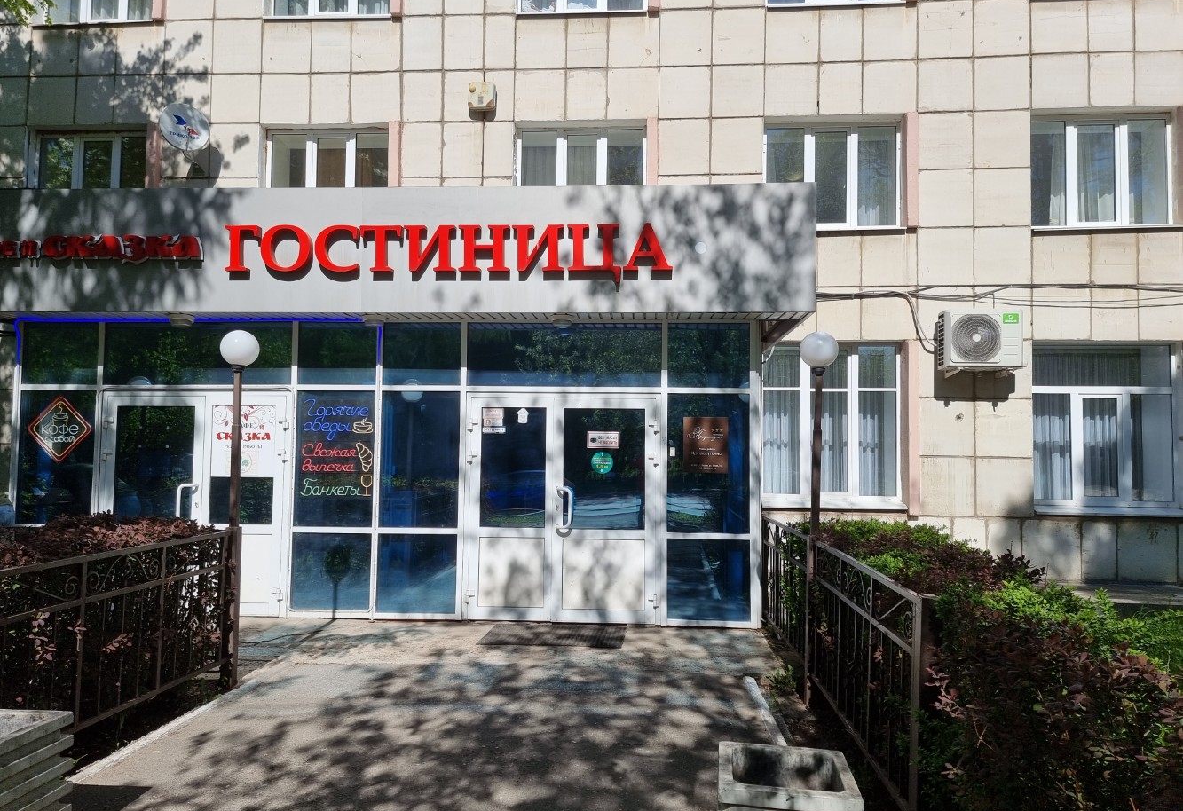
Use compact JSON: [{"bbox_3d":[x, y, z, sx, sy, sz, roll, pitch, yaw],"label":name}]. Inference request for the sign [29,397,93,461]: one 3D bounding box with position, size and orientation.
[{"bbox_3d":[-5.075,0.230,7.868,0.643,0.628,0.040,0,-3,4],"label":"sign"}]

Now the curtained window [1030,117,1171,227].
[{"bbox_3d":[6.077,-2.790,9.886,1.687,1.339,0.120,0,-3,4],"label":"curtained window"}]

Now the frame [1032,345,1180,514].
[{"bbox_3d":[6.407,0.259,10.285,1.794,2.048,0.140,1,-3,4],"label":"frame"}]

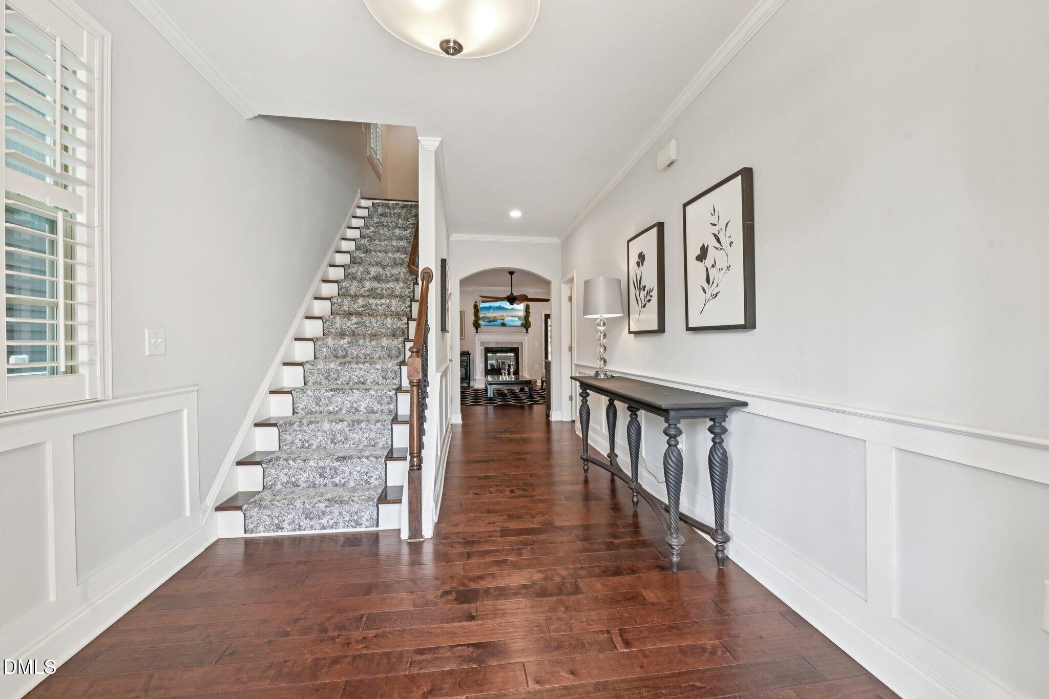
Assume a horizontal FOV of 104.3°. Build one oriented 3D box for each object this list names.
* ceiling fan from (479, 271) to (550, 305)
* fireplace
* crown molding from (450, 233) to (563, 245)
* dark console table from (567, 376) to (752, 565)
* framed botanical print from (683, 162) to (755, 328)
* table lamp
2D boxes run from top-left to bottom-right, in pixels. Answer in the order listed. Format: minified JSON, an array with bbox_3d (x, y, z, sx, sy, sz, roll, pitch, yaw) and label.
[{"bbox_3d":[-0.206,-1.306,8.742,1.542,0.716,1.542,0,1,-8],"label":"ceiling fan"},{"bbox_3d":[-0.620,0.467,11.154,0.937,1.008,0.353,0,1,-8],"label":"fireplace"},{"bbox_3d":[-0.258,-1.626,5.979,1.633,0.086,0.071,0,1,-8],"label":"crown molding"},{"bbox_3d":[0.777,0.695,2.869,0.479,0.862,1.724,0,1,-8],"label":"dark console table"},{"bbox_3d":[1.093,-0.517,2.332,0.050,0.817,0.585,0,1,-8],"label":"framed botanical print"},{"bbox_3d":[0.690,-0.192,3.633,0.373,0.892,0.373,0,1,-8],"label":"table lamp"}]

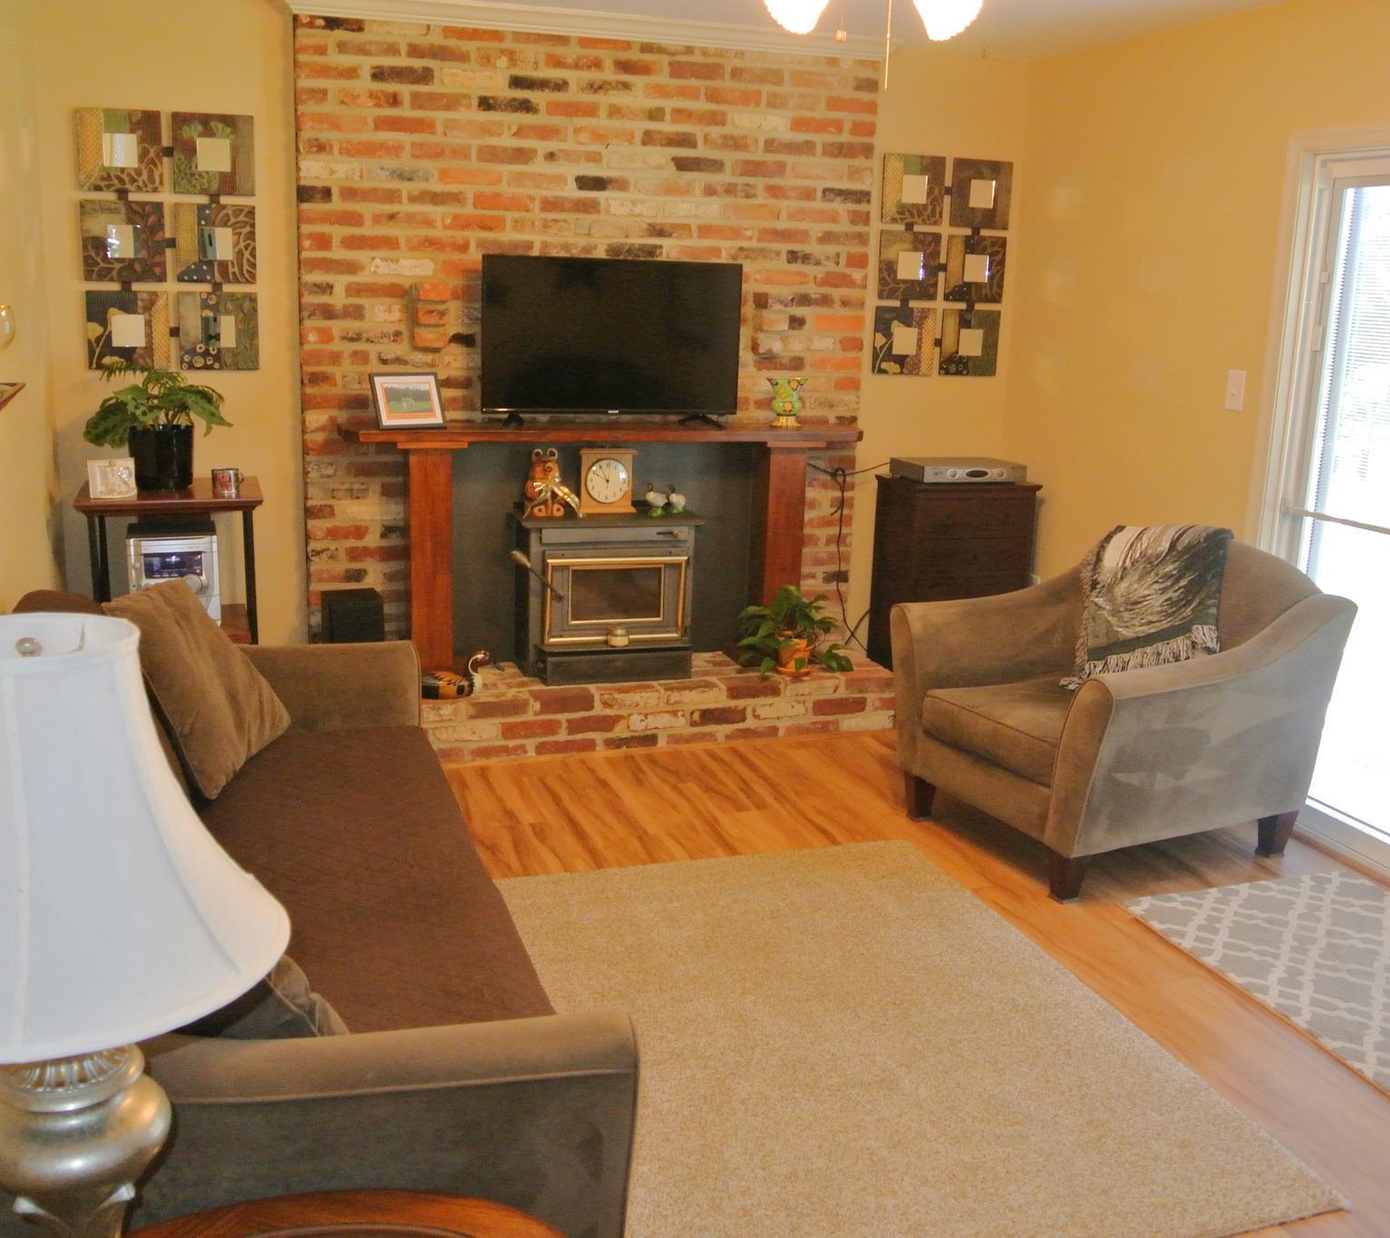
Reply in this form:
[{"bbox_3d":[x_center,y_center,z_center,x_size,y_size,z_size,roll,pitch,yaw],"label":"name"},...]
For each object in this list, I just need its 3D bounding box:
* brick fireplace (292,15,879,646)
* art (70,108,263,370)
[{"bbox_3d":[-0.375,-0.903,4.918,1.962,2.099,0.308,-3,14,-18],"label":"brick fireplace"},{"bbox_3d":[-1.707,-1.225,4.543,0.542,0.822,0.031,-3,14,-18],"label":"art"}]

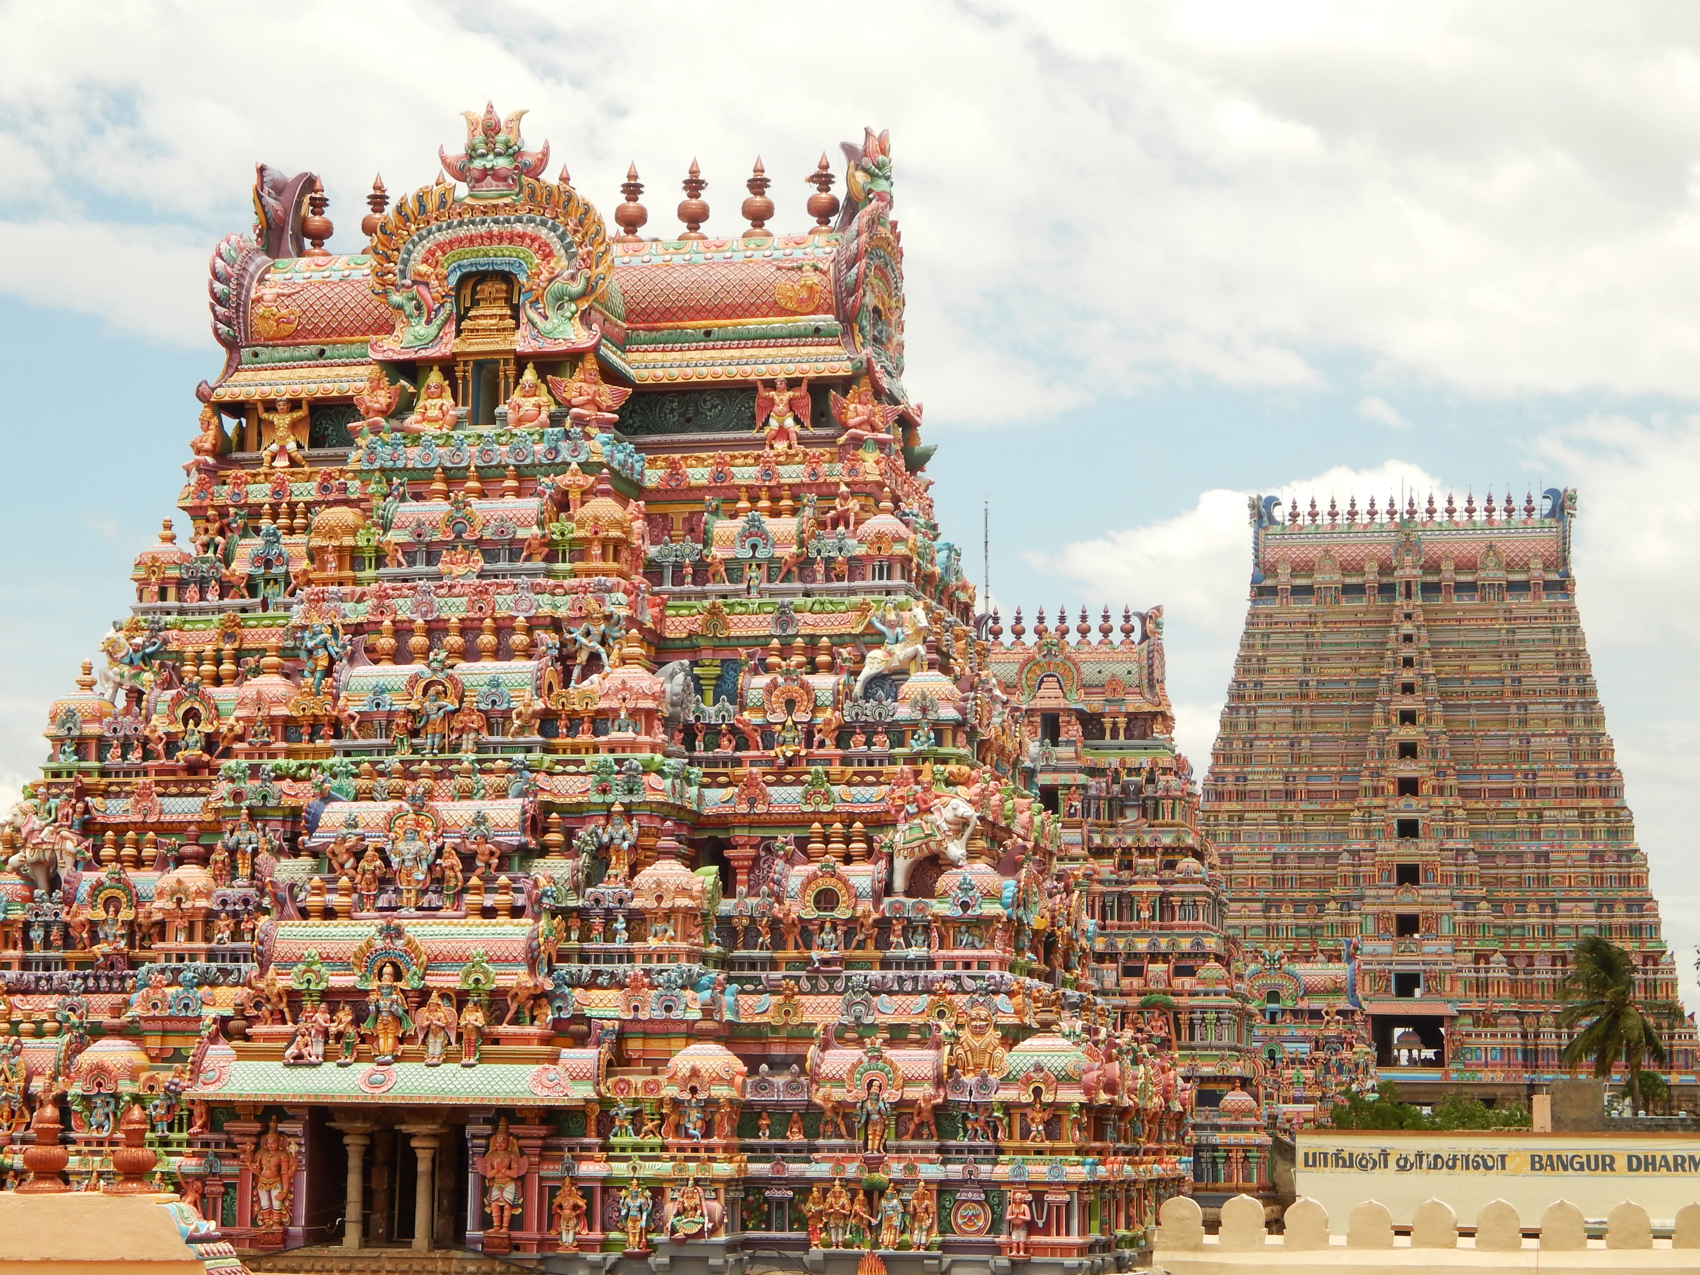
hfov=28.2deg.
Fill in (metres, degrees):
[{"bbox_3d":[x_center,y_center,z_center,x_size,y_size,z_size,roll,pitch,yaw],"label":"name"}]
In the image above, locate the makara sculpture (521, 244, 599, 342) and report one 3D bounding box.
[{"bbox_3d":[-5.130,-6.106,60.066,1.285,1.628,0.400,-1,-9,13],"label":"makara sculpture"}]

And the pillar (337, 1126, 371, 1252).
[{"bbox_3d":[-8.905,9.906,60.831,0.572,2.146,0.572,-1,-9,11],"label":"pillar"}]

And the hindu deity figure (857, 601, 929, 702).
[{"bbox_3d":[0.702,0.245,56.875,1.248,1.646,0.576,-6,-11,37],"label":"hindu deity figure"}]

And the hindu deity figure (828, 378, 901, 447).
[{"bbox_3d":[0.297,-4.377,65.334,1.518,1.227,0.800,5,-10,-28],"label":"hindu deity figure"}]

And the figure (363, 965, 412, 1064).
[{"bbox_3d":[-8.186,6.669,60.014,0.844,1.788,0.550,-1,-9,11],"label":"figure"}]

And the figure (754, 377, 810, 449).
[{"bbox_3d":[-1.196,-3.976,59.845,0.960,1.247,0.480,-1,-9,13],"label":"figure"}]

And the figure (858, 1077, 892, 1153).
[{"bbox_3d":[0.393,7.625,54.040,0.469,1.186,0.380,-1,-9,13],"label":"figure"}]

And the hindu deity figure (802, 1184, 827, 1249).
[{"bbox_3d":[-0.604,9.750,57.070,0.426,1.075,0.400,0,-9,8],"label":"hindu deity figure"}]

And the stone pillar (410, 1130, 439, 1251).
[{"bbox_3d":[-7.438,9.671,59.129,0.463,2.048,0.463,1,-8,0],"label":"stone pillar"}]

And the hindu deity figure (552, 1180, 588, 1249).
[{"bbox_3d":[-4.409,9.090,53.459,0.473,1.084,0.360,-1,-9,13],"label":"hindu deity figure"}]

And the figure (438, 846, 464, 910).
[{"bbox_3d":[-7.050,4.243,59.858,0.472,1.135,0.420,-1,-9,13],"label":"figure"}]

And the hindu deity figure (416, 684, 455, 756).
[{"bbox_3d":[-6.971,1.385,56.922,0.540,1.181,0.360,-1,-9,13],"label":"hindu deity figure"}]

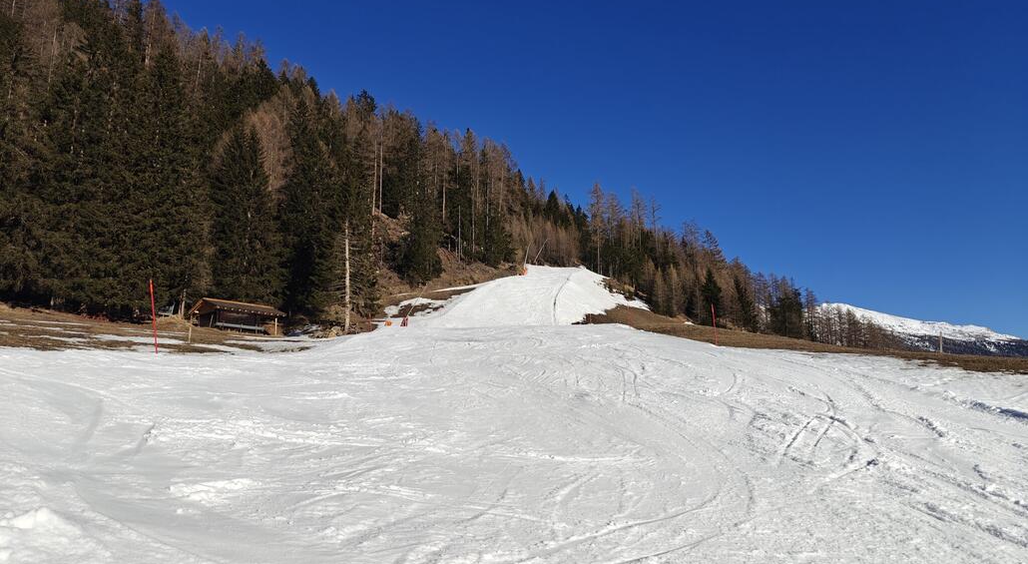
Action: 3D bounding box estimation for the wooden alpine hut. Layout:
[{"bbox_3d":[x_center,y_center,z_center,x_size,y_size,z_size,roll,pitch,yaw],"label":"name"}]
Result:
[{"bbox_3d":[-31.849,4.305,79.243,5.904,3.719,8.772,-9,-14,37],"label":"wooden alpine hut"}]

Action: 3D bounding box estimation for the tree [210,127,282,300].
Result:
[{"bbox_3d":[-35.132,-8.106,90.538,9.200,26.700,9.200,-1,-11,0],"label":"tree"}]

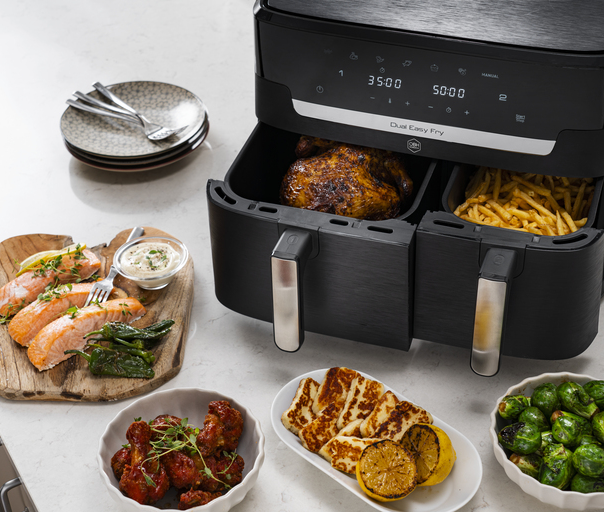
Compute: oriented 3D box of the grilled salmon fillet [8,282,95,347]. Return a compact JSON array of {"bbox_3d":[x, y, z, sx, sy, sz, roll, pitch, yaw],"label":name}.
[{"bbox_3d":[-0.251,0.052,1.188,0.119,0.027,0.037,-28,45,-30],"label":"grilled salmon fillet"}]

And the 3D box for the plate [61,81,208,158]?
[{"bbox_3d":[-0.213,-0.168,1.470,0.184,0.021,0.184,-1,37,0],"label":"plate"}]

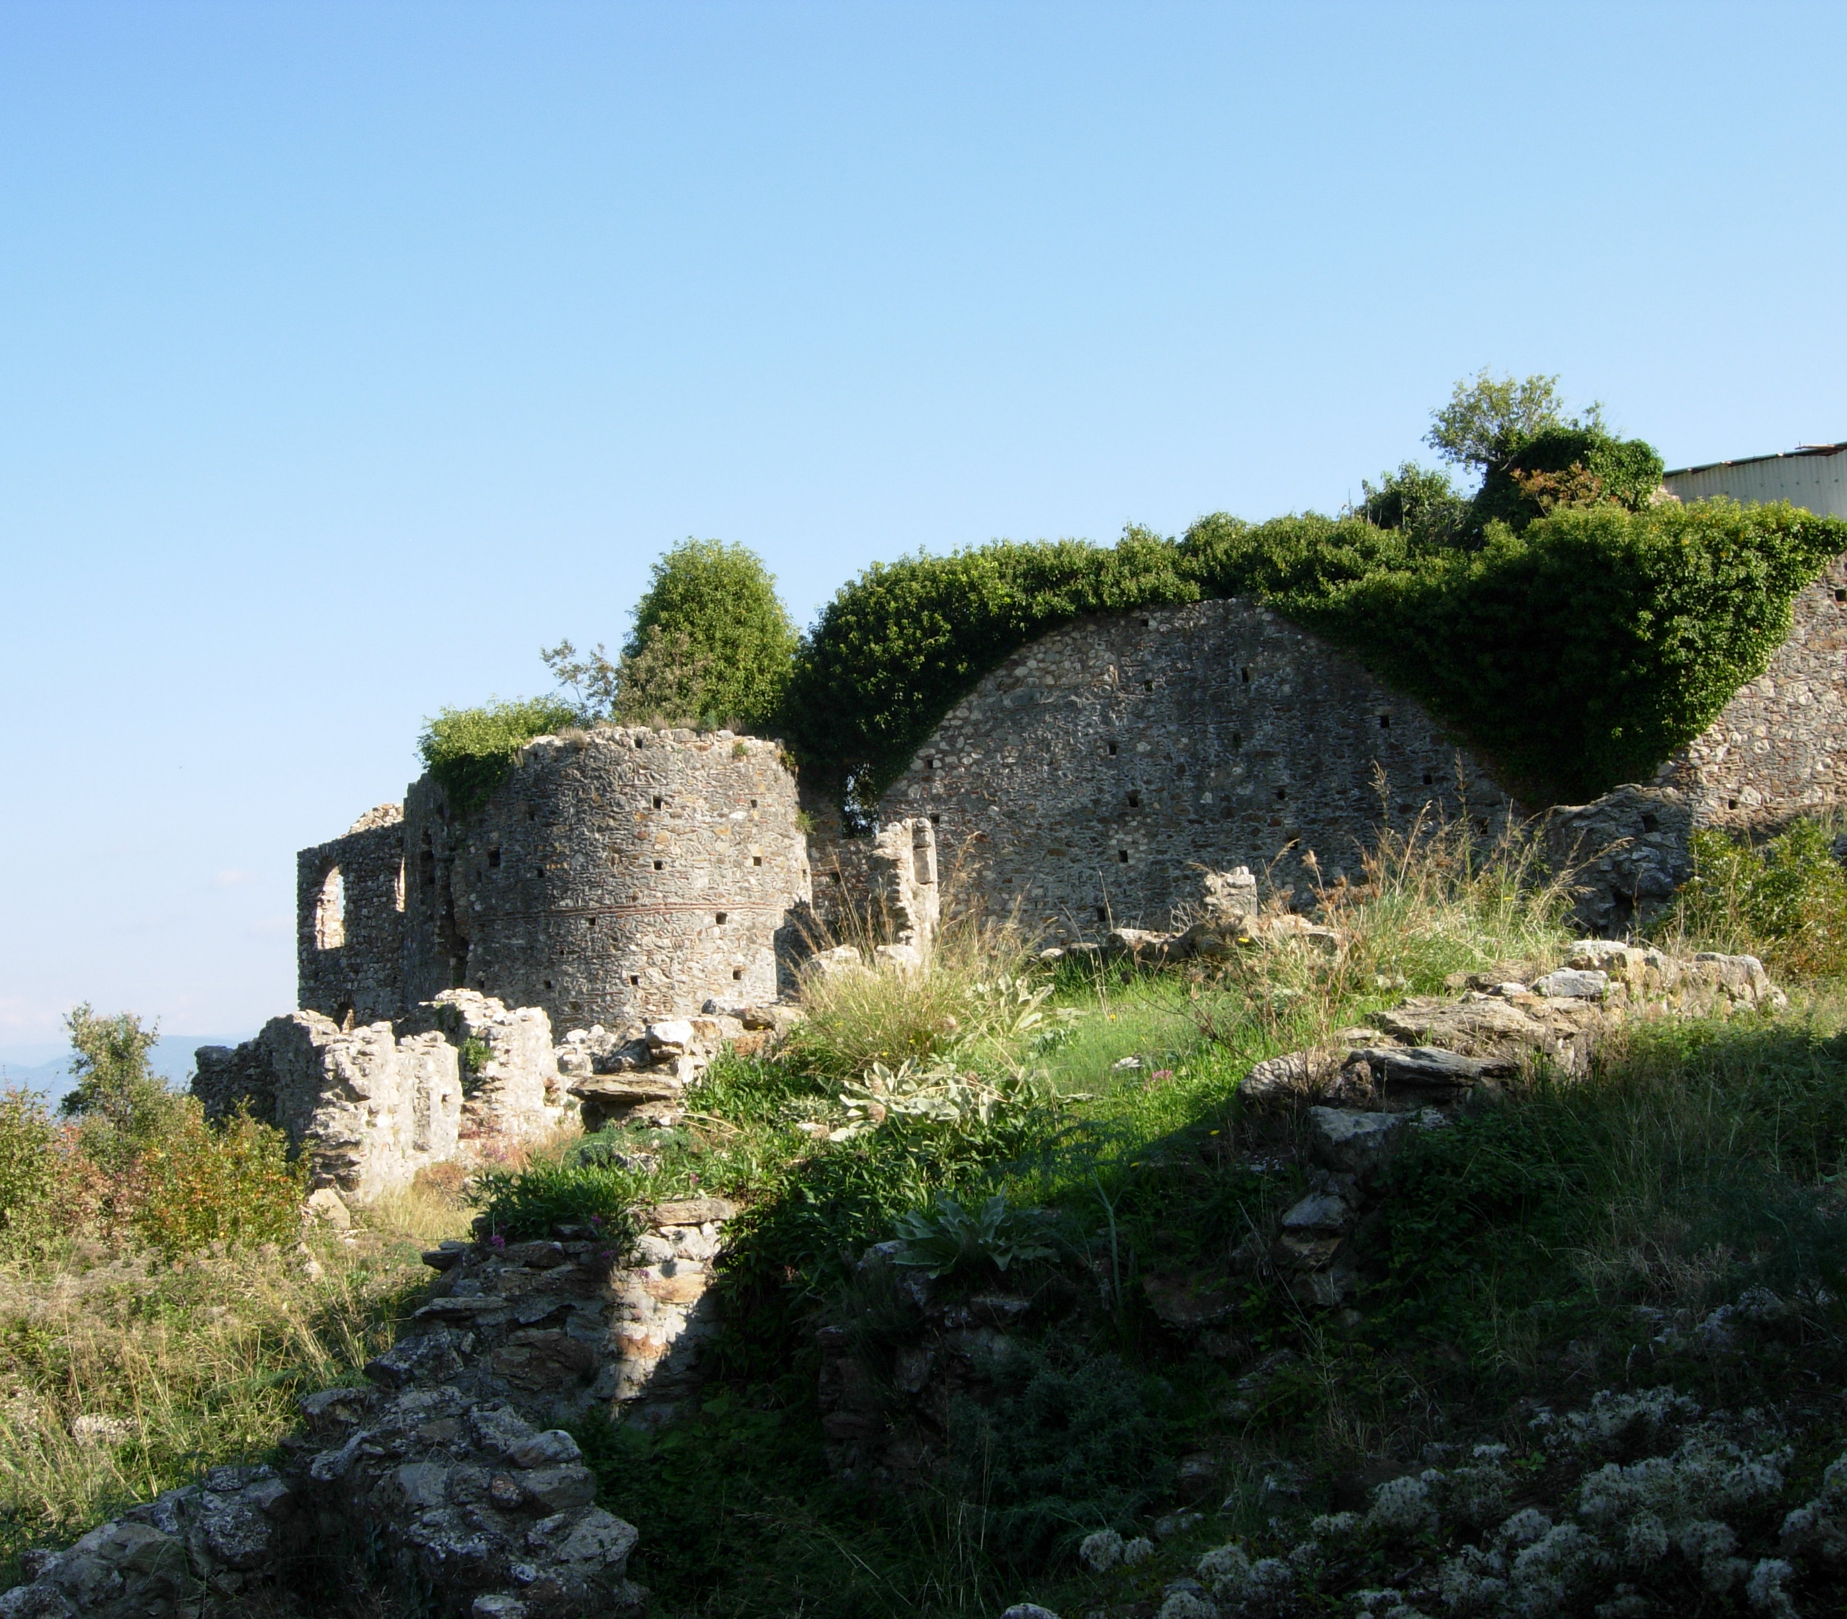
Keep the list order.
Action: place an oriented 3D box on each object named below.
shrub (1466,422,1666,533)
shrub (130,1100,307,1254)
[{"bbox_3d":[12.021,-6.200,42.000,3.755,2.082,3.004,0,-6,0],"label":"shrub"},{"bbox_3d":[-6.594,3.439,21.000,1.656,1.436,1.574,0,-6,0],"label":"shrub"}]

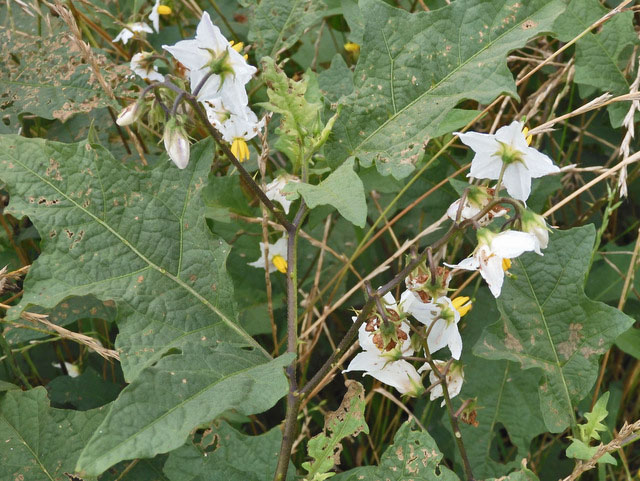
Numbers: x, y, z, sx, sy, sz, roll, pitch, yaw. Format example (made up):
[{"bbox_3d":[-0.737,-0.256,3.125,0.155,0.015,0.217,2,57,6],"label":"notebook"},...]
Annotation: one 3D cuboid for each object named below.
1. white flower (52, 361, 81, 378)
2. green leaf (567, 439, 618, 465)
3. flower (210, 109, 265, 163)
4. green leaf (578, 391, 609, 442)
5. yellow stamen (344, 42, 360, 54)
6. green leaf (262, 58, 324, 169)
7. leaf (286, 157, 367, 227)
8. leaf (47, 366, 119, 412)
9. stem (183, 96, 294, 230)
[{"bbox_3d":[-0.164,0.083,0.540,0.020,0.015,0.014,15,55,11],"label":"white flower"},{"bbox_3d":[0.153,0.119,0.470,0.028,0.006,0.017,0,41,0],"label":"green leaf"},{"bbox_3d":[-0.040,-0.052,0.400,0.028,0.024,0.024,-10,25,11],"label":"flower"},{"bbox_3d":[0.154,0.099,0.470,0.016,0.030,0.010,20,15,6],"label":"green leaf"},{"bbox_3d":[0.020,-0.120,0.520,0.008,0.007,0.009,-5,32,-8],"label":"yellow stamen"},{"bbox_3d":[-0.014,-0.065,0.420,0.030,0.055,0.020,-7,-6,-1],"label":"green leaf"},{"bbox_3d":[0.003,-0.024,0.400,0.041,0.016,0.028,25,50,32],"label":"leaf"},{"bbox_3d":[-0.158,0.100,0.560,0.052,0.012,0.038,11,38,14],"label":"leaf"},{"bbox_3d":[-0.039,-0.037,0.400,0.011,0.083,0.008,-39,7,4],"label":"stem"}]

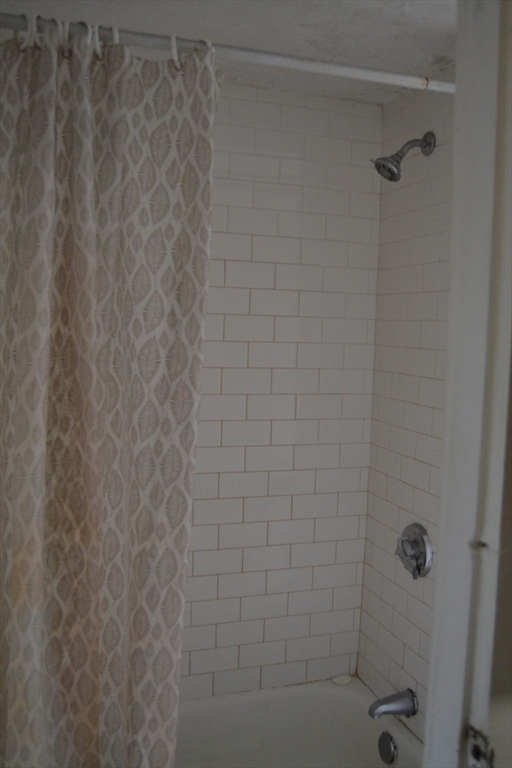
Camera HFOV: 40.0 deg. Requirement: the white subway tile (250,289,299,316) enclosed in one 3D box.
[{"bbox_3d":[0.056,-0.241,2.100,0.154,0.076,0.008,0,5,-19],"label":"white subway tile"}]

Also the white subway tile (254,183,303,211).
[{"bbox_3d":[0.066,-0.551,2.082,0.152,0.076,0.009,0,5,-18],"label":"white subway tile"}]

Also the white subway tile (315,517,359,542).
[{"bbox_3d":[0.256,0.460,2.234,0.154,0.076,0.008,0,5,-19],"label":"white subway tile"}]

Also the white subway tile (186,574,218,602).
[{"bbox_3d":[-0.188,0.610,2.096,0.152,0.076,0.008,0,5,-18],"label":"white subway tile"}]

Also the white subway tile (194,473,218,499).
[{"bbox_3d":[-0.182,0.301,2.068,0.152,0.076,0.008,0,5,-18],"label":"white subway tile"}]

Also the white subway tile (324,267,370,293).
[{"bbox_3d":[0.277,-0.318,2.158,0.153,0.076,0.009,0,5,-18],"label":"white subway tile"}]

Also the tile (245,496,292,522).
[{"bbox_3d":[0.037,0.382,2.159,0.152,0.076,0.009,0,5,-18],"label":"tile"}]

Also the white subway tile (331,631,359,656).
[{"bbox_3d":[0.288,0.835,2.265,0.102,0.075,0.009,0,5,-19],"label":"white subway tile"}]

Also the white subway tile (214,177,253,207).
[{"bbox_3d":[-0.082,-0.545,2.002,0.152,0.075,0.009,0,5,-19],"label":"white subway tile"}]

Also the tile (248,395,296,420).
[{"bbox_3d":[0.047,0.070,2.122,0.152,0.076,0.008,0,5,-18],"label":"tile"}]

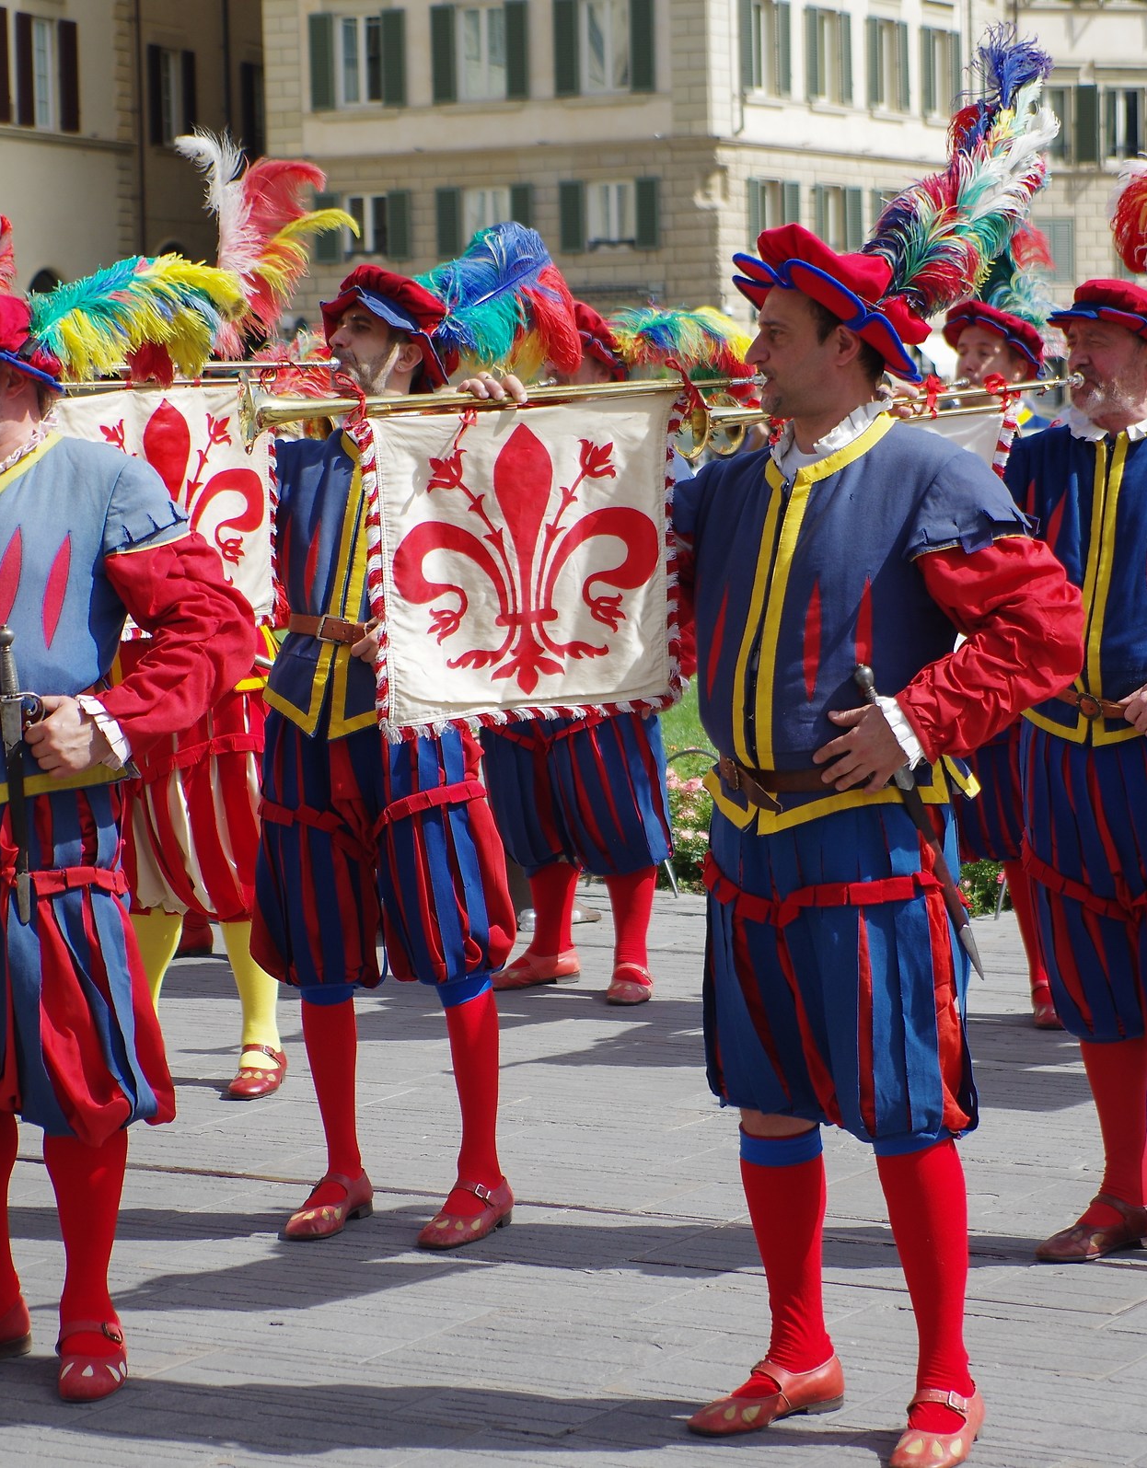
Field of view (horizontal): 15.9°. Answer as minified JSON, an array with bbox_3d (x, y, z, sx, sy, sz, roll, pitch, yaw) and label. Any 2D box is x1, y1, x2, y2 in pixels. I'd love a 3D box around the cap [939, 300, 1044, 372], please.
[{"bbox_3d":[1.057,-0.990,10.293,0.280,0.150,0.280,14,5,-1],"label":"cap"}]

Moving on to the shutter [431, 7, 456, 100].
[{"bbox_3d":[-2.824,-14.754,89.010,0.580,2.100,0.050,1,6,27],"label":"shutter"}]

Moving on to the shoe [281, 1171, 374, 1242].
[{"bbox_3d":[-0.476,0.899,7.947,0.100,0.105,0.270,3,6,38],"label":"shoe"}]

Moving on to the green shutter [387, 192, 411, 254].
[{"bbox_3d":[-3.480,-10.188,82.000,0.600,1.300,0.060,2,6,32],"label":"green shutter"}]

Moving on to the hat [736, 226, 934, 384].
[{"bbox_3d":[0.390,-0.655,6.264,0.295,0.165,0.270,24,-3,-18],"label":"hat"}]

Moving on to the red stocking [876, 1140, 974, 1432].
[{"bbox_3d":[0.533,0.833,6.209,0.125,0.410,0.140,1,5,25],"label":"red stocking"}]

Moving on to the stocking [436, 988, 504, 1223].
[{"bbox_3d":[-0.198,0.695,7.780,0.120,0.445,0.170,3,6,40],"label":"stocking"}]

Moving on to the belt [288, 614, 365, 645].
[{"bbox_3d":[-0.367,-0.202,7.760,0.360,0.060,0.280,3,6,42],"label":"belt"}]

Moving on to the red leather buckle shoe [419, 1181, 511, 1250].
[{"bbox_3d":[-0.207,0.903,7.830,0.100,0.105,0.270,3,6,38],"label":"red leather buckle shoe"}]

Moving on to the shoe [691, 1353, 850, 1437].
[{"bbox_3d":[0.301,1.012,6.328,0.268,0.092,0.100,-4,5,-28],"label":"shoe"}]

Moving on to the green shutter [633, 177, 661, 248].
[{"bbox_3d":[1.560,-10.993,86.774,0.540,1.520,0.050,1,6,27],"label":"green shutter"}]

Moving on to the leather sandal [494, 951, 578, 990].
[{"bbox_3d":[-0.128,0.625,11.132,0.280,0.100,0.100,-4,6,-31],"label":"leather sandal"}]

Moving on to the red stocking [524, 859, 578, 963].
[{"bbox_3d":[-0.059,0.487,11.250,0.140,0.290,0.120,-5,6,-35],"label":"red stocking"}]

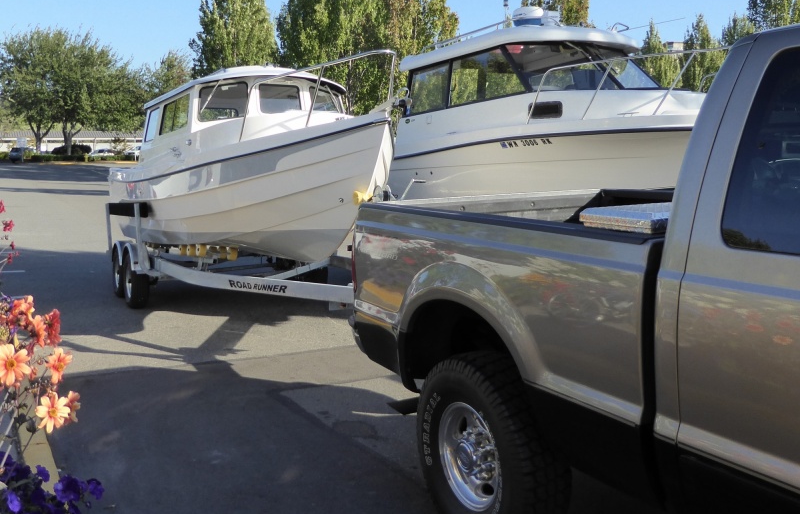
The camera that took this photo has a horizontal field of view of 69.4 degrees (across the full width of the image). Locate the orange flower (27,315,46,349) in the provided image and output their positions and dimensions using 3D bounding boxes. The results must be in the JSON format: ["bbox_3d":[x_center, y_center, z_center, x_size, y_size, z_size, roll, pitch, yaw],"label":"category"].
[{"bbox_3d":[-0.837,0.174,1.330,0.045,0.078,0.075,1,11,6],"label":"orange flower"}]

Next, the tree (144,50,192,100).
[{"bbox_3d":[-23.300,-14.907,58.256,6.600,11.200,6.600,0,11,0],"label":"tree"}]

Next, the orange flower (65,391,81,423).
[{"bbox_3d":[-0.758,0.346,1.330,0.040,0.075,0.075,6,12,30],"label":"orange flower"}]

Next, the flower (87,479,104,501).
[{"bbox_3d":[-0.717,0.550,1.360,0.048,0.050,0.040,-10,15,-44],"label":"flower"}]

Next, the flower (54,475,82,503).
[{"bbox_3d":[-0.780,0.547,1.360,0.062,0.062,0.040,-3,11,-17],"label":"flower"}]

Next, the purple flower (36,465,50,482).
[{"bbox_3d":[-0.864,0.525,1.400,0.035,0.042,0.042,8,13,36],"label":"purple flower"}]

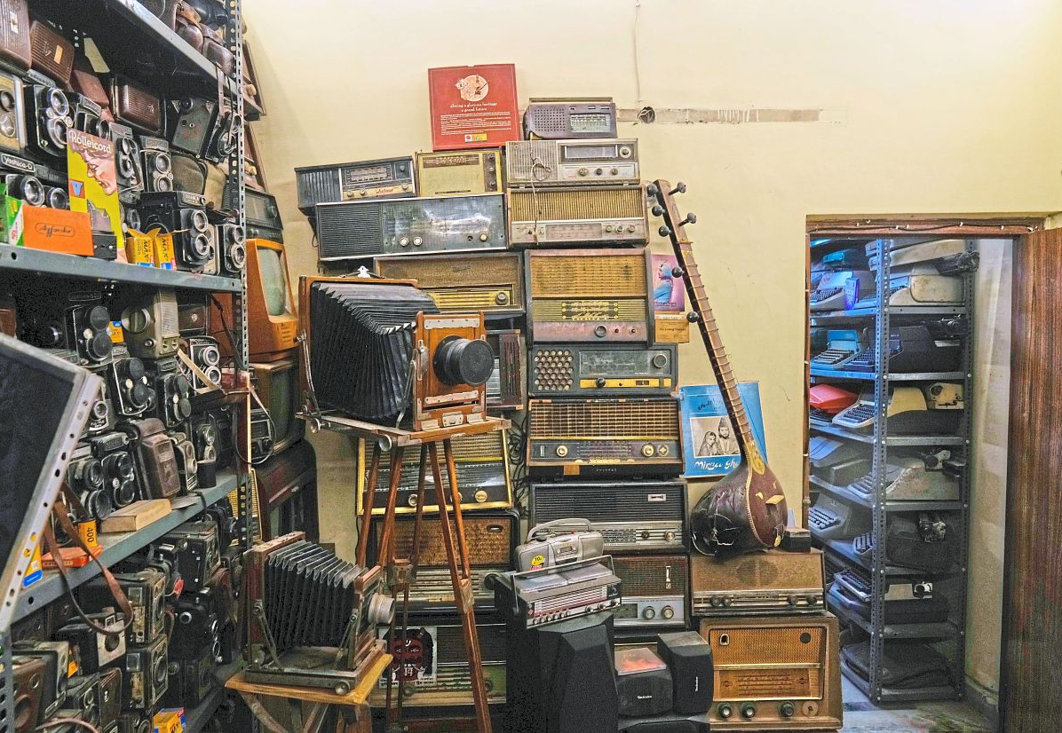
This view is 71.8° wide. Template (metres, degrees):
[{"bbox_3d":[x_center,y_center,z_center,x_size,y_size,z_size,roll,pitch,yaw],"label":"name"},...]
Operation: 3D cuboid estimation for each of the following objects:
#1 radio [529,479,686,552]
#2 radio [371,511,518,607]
[{"bbox_3d":[0.246,0.480,2.470,0.505,0.227,0.200,-1,3,-2],"label":"radio"},{"bbox_3d":[-0.295,0.630,2.519,0.489,0.329,0.230,-1,3,-3],"label":"radio"}]

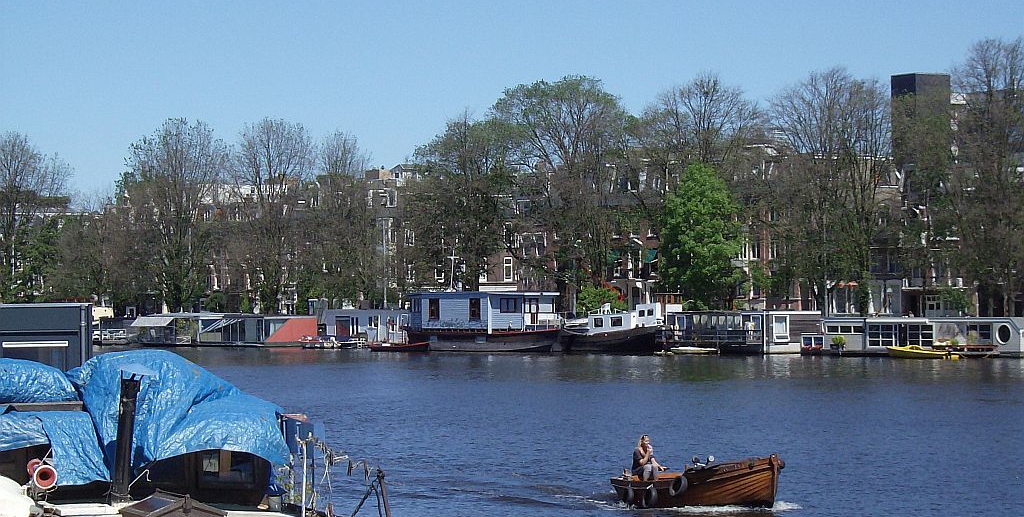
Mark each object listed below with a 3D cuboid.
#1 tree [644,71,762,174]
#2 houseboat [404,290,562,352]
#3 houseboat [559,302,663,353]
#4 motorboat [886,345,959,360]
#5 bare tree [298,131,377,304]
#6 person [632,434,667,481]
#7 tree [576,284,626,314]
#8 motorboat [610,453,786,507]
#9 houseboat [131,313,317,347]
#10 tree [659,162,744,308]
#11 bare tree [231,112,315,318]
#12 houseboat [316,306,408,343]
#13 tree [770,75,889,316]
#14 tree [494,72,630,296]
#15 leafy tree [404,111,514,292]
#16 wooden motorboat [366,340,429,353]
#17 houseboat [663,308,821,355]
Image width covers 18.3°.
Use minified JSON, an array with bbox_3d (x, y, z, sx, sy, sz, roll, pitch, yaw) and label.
[{"bbox_3d":[14.990,-4.472,249.572,9.237,20.330,9.237,0,-1,0],"label":"tree"},{"bbox_3d":[-2.235,4.883,250.000,12.700,4.900,4.400,0,-1,25],"label":"houseboat"},{"bbox_3d":[7.454,5.327,240.000,8.400,3.880,3.000,0,-1,22],"label":"houseboat"},{"bbox_3d":[29.235,6.684,227.000,5.200,0.980,1.900,0,-1,20],"label":"motorboat"},{"bbox_3d":[-14.860,-2.534,273.042,7.537,17.029,7.537,0,-1,0],"label":"bare tree"},{"bbox_3d":[2.800,4.205,64.900,0.800,1.220,0.520,-1,-1,40],"label":"person"},{"bbox_3d":[6.973,3.825,254.000,3.700,3.670,3.900,0,-1,0],"label":"tree"},{"bbox_3d":[3.785,4.518,64.000,4.600,1.200,1.850,-1,-1,43],"label":"motorboat"},{"bbox_3d":[-24.714,6.115,271.769,17.619,2.701,5.200,-1,-1,42],"label":"houseboat"},{"bbox_3d":[14.615,-0.916,245.849,6.633,13.129,6.633,0,-1,0],"label":"tree"},{"bbox_3d":[-21.550,-3.162,288.000,7.800,19.160,7.800,0,-1,0],"label":"bare tree"},{"bbox_3d":[-11.147,5.746,259.727,9.040,3.144,4.500,-1,-1,42],"label":"houseboat"},{"bbox_3d":[24.581,-4.476,246.000,9.300,20.530,9.500,0,-1,0],"label":"tree"},{"bbox_3d":[3.910,-4.484,257.035,10.964,20.537,10.964,0,-1,0],"label":"tree"},{"bbox_3d":[-4.414,-3.027,268.000,9.000,18.330,9.000,0,-1,0],"label":"leafy tree"},{"bbox_3d":[-8.867,6.836,249.000,5.100,0.940,1.800,0,-1,25],"label":"wooden motorboat"},{"bbox_3d":[16.952,5.473,236.060,10.894,3.111,5.000,-1,-1,42],"label":"houseboat"}]

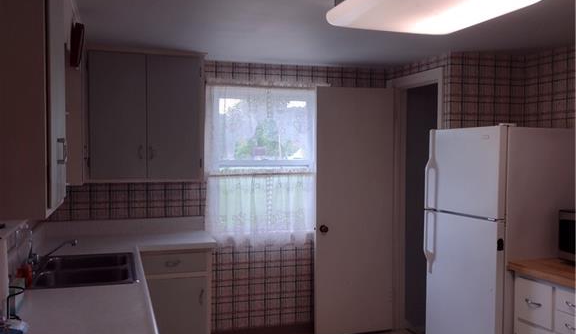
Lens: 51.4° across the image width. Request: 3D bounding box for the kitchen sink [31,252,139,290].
[{"bbox_3d":[-1.070,0.615,3.109,0.528,0.180,0.840,0,2,-16],"label":"kitchen sink"}]

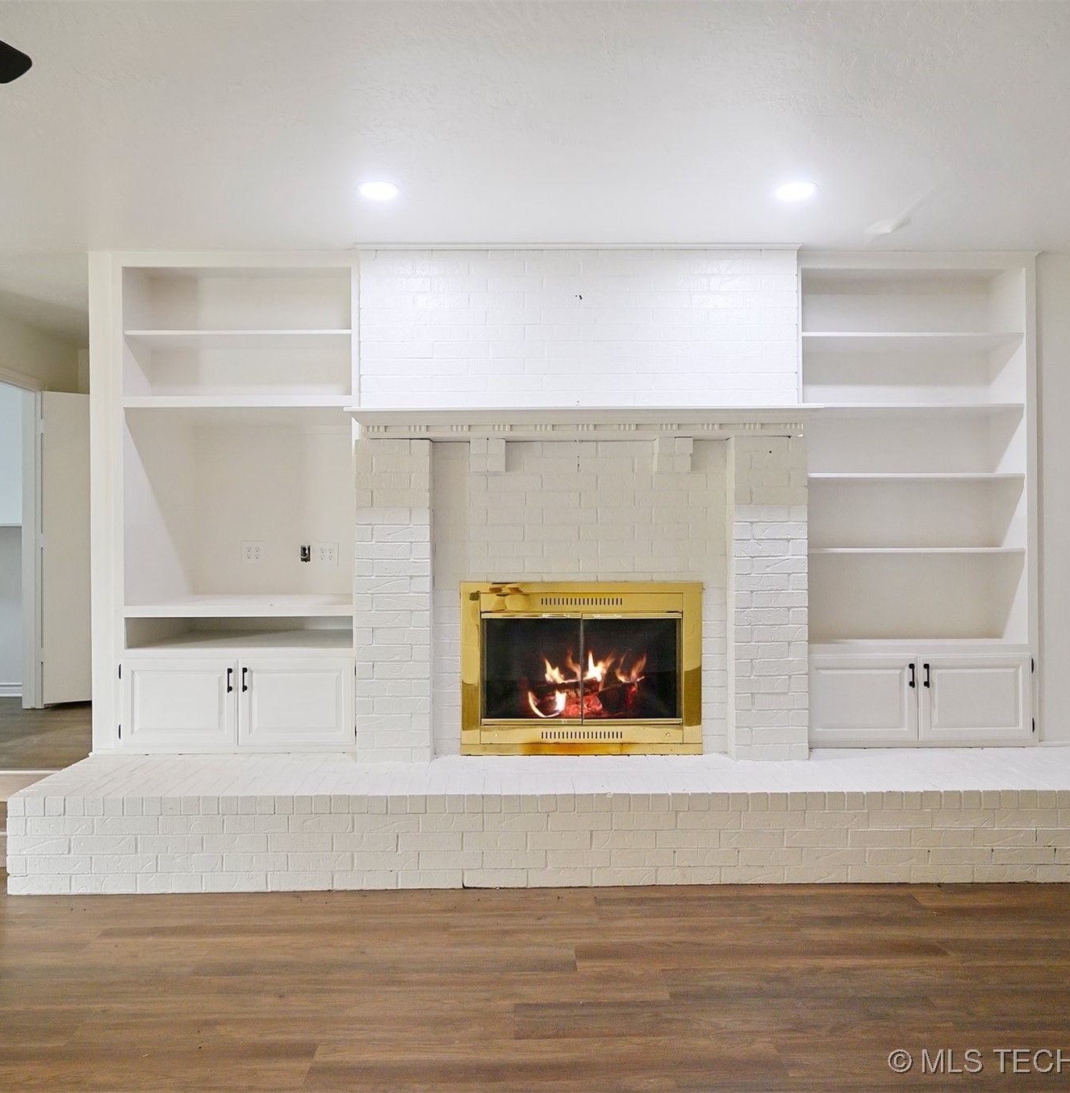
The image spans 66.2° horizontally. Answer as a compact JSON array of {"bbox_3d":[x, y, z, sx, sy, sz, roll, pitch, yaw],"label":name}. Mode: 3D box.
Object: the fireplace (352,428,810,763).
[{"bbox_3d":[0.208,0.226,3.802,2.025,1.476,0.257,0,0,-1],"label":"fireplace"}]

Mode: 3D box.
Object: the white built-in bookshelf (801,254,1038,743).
[{"bbox_3d":[1.801,-0.215,4.023,1.167,2.345,0.312,0,0,-1],"label":"white built-in bookshelf"}]

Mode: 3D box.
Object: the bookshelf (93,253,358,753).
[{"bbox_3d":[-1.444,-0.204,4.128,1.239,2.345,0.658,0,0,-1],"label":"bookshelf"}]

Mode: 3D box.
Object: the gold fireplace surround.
[{"bbox_3d":[0.219,0.561,3.783,1.115,0.797,0.069,0,0,-1],"label":"gold fireplace surround"}]

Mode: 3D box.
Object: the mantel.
[{"bbox_3d":[0.222,-0.550,3.707,2.111,0.136,0.208,0,0,-1],"label":"mantel"}]

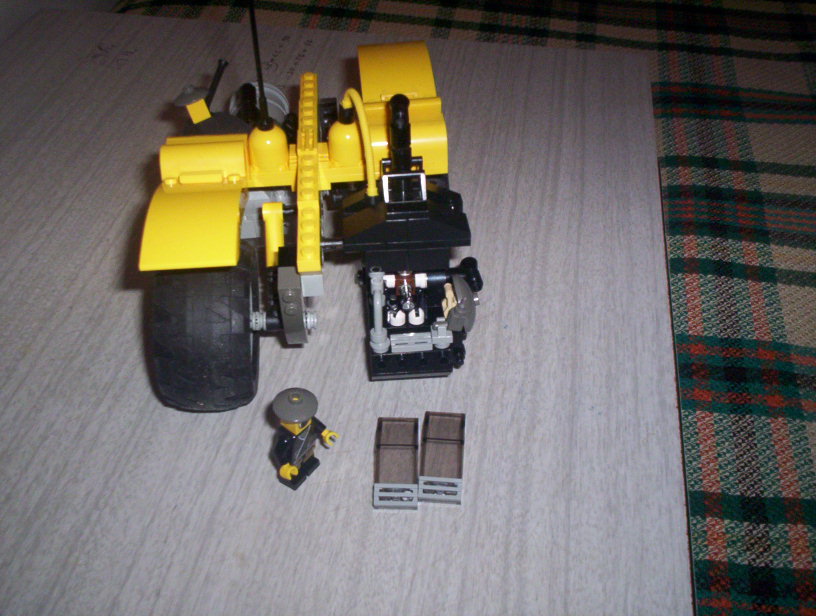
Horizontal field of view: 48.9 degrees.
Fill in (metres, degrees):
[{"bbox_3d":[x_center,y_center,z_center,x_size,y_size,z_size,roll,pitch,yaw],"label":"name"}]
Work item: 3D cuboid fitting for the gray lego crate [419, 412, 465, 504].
[{"bbox_3d":[0.013,0.057,0.341,0.016,0.014,0.032,3,41,4],"label":"gray lego crate"}]

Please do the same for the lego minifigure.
[{"bbox_3d":[-0.040,0.049,0.329,0.021,0.043,0.025,22,46,24],"label":"lego minifigure"}]

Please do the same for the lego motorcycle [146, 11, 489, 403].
[{"bbox_3d":[-0.039,-0.058,0.372,0.131,0.147,0.175,-3,41,-3],"label":"lego motorcycle"}]

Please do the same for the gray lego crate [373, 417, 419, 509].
[{"bbox_3d":[-0.004,0.059,0.339,0.016,0.014,0.032,1,41,1],"label":"gray lego crate"}]

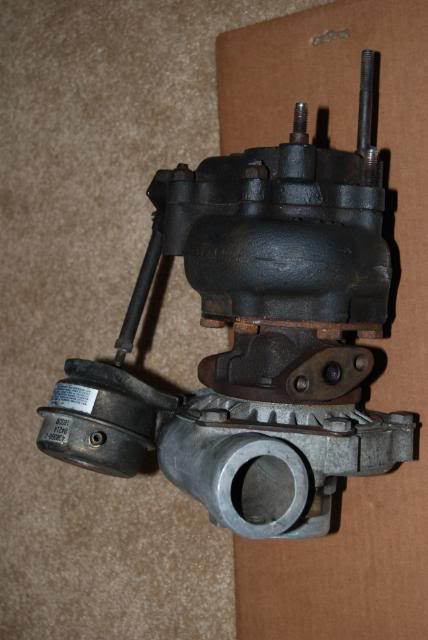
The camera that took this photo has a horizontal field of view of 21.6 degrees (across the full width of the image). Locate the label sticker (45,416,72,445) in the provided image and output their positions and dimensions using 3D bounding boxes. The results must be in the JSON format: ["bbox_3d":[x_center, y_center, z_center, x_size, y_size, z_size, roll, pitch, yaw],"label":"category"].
[{"bbox_3d":[-0.086,0.060,0.607,0.019,0.002,0.014,6,74,42],"label":"label sticker"}]

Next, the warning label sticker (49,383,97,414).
[{"bbox_3d":[-0.080,0.043,0.615,0.038,0.007,0.015,5,73,46],"label":"warning label sticker"}]

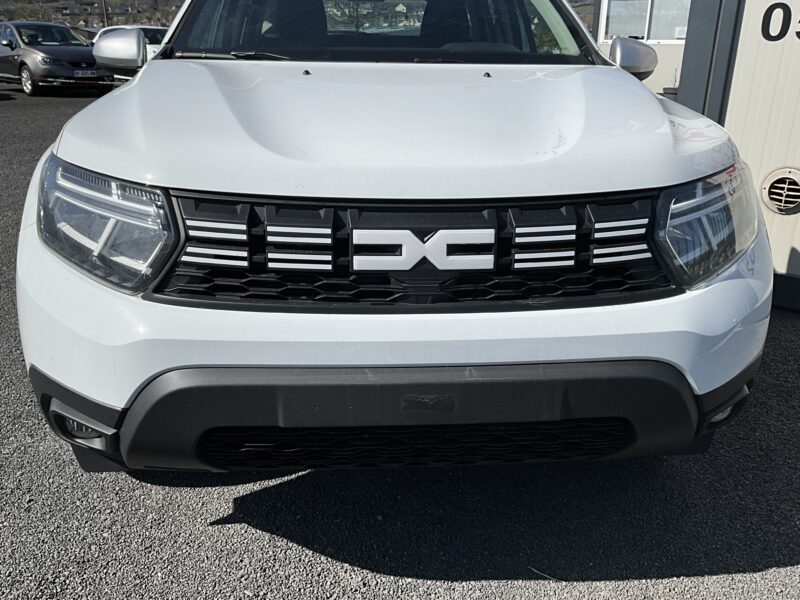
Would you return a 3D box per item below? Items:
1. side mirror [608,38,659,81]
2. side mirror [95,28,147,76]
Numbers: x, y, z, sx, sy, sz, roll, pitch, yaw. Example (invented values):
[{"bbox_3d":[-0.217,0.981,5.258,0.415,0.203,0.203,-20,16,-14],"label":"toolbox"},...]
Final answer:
[{"bbox_3d":[0.864,-0.897,2.521,0.215,0.170,0.150,-1,21,-5],"label":"side mirror"},{"bbox_3d":[-0.970,-0.873,2.369,0.215,0.170,0.150,-1,21,-5],"label":"side mirror"}]

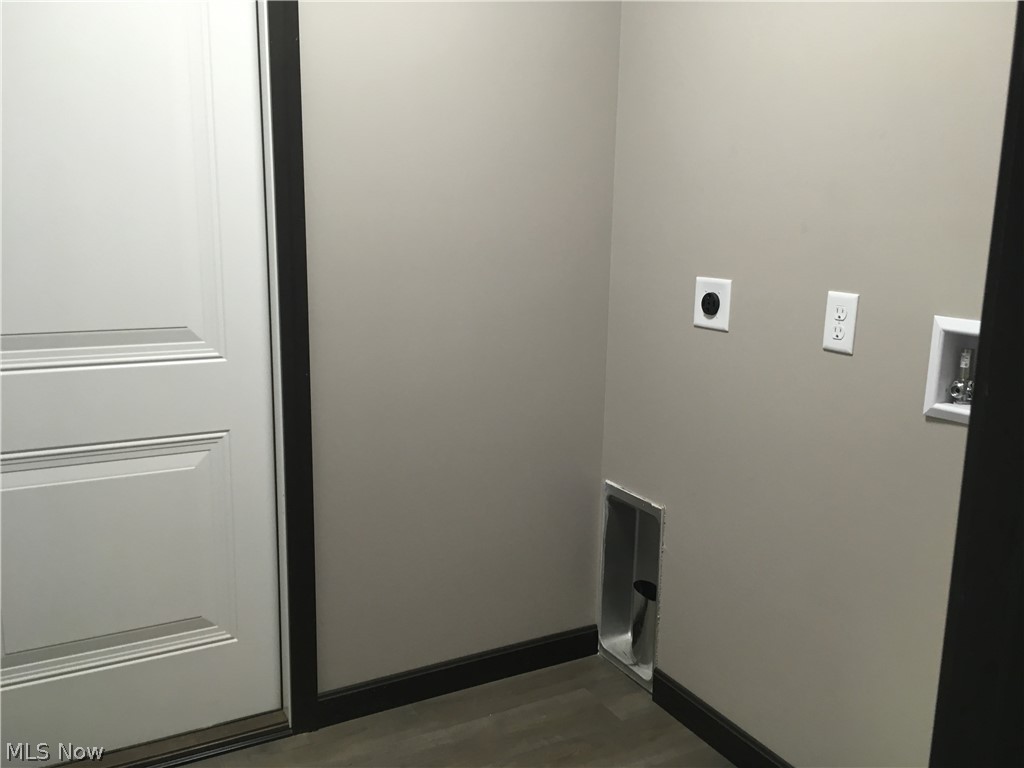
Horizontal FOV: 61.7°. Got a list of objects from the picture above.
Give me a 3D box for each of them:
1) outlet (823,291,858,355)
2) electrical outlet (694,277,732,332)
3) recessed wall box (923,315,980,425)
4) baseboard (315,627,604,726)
[{"bbox_3d":[0.624,-0.115,1.629,0.008,0.115,0.070,-5,12,-28],"label":"outlet"},{"bbox_3d":[0.451,-0.179,1.935,0.010,0.114,0.116,-5,12,-28],"label":"electrical outlet"},{"bbox_3d":[0.798,-0.017,1.397,0.085,0.171,0.215,-5,12,-28],"label":"recessed wall box"},{"bbox_3d":[-0.113,0.762,2.270,0.814,0.090,0.014,-5,12,-28],"label":"baseboard"}]

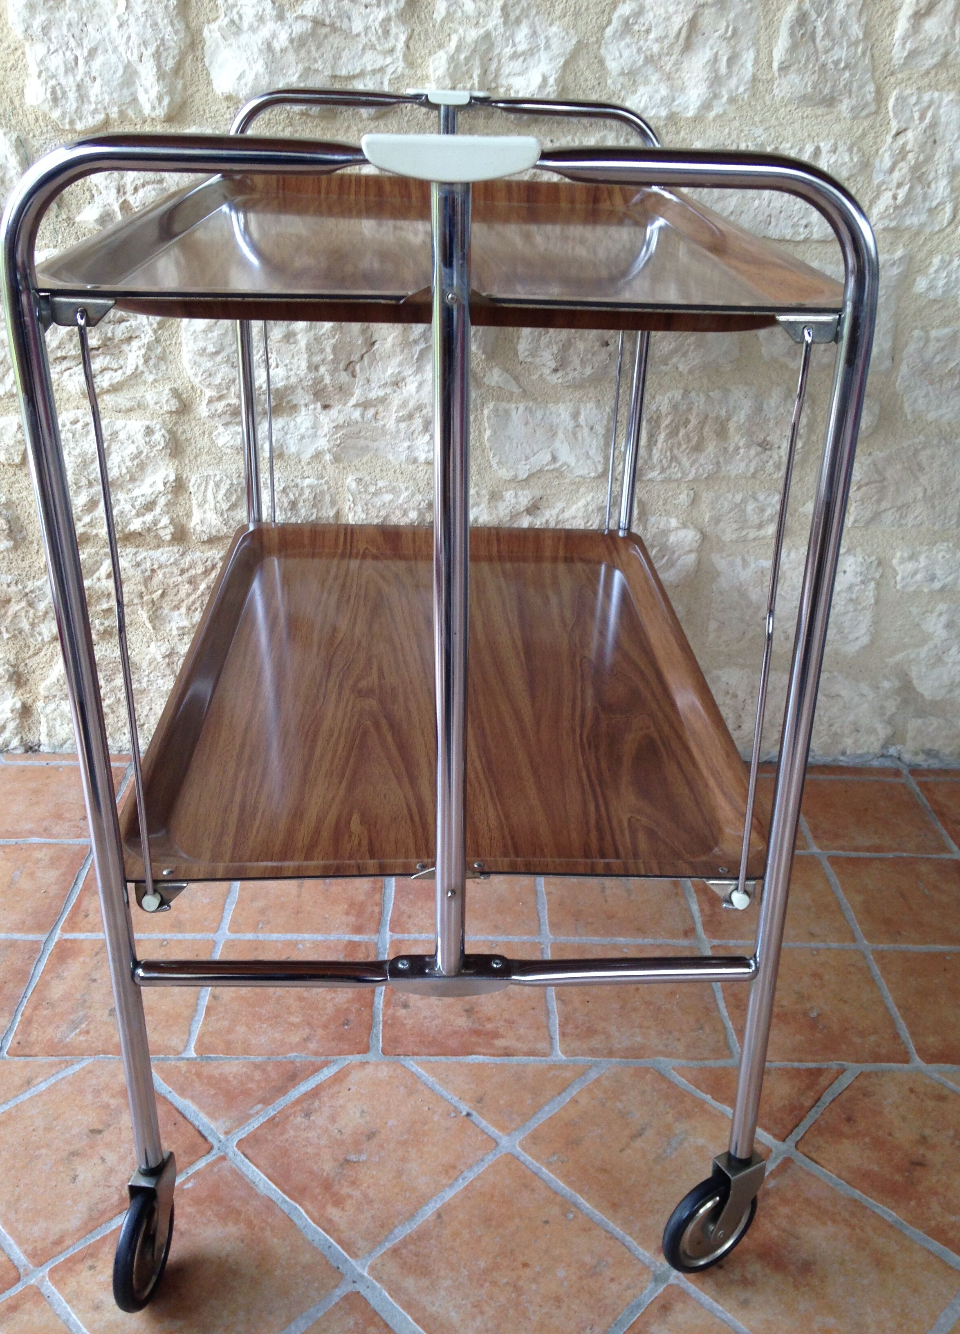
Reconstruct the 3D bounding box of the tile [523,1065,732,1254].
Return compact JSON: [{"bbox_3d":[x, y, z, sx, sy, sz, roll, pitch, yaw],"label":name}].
[{"bbox_3d":[0.136,0.389,1.028,0.150,0.010,0.150,-22,34,-40],"label":"tile"}]

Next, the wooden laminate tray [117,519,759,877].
[{"bbox_3d":[-0.030,-0.002,1.084,0.422,0.030,0.648,0,26,-2],"label":"wooden laminate tray"}]

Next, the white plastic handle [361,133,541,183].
[{"bbox_3d":[-0.014,-0.243,0.604,0.086,0.024,0.028,0,26,-2],"label":"white plastic handle"}]

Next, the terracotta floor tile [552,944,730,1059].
[{"bbox_3d":[0.143,0.308,1.170,0.150,0.010,0.150,1,27,-2],"label":"terracotta floor tile"}]

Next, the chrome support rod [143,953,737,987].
[{"bbox_3d":[-0.020,0.187,0.784,0.380,0.019,0.019,0,26,-2],"label":"chrome support rod"}]

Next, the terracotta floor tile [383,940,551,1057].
[{"bbox_3d":[-0.013,0.305,1.167,0.150,0.010,0.150,1,27,-2],"label":"terracotta floor tile"}]

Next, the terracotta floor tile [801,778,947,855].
[{"bbox_3d":[0.450,0.175,1.485,0.150,0.010,0.154,0,26,-2],"label":"terracotta floor tile"}]

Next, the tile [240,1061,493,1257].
[{"bbox_3d":[-0.090,0.383,1.008,0.150,0.010,0.150,24,34,38],"label":"tile"}]

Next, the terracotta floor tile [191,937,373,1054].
[{"bbox_3d":[-0.170,0.303,1.163,0.150,0.010,0.150,1,27,-2],"label":"terracotta floor tile"}]

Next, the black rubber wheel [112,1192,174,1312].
[{"bbox_3d":[-0.229,0.396,0.870,0.017,0.083,0.083,5,27,6],"label":"black rubber wheel"}]

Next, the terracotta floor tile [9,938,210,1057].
[{"bbox_3d":[-0.329,0.301,1.158,0.150,0.010,0.150,1,27,-2],"label":"terracotta floor tile"}]

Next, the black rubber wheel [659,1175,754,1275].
[{"bbox_3d":[0.165,0.396,0.906,0.084,0.084,0.016,-14,30,-29],"label":"black rubber wheel"}]

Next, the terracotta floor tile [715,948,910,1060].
[{"bbox_3d":[0.302,0.315,1.188,0.150,0.010,0.154,0,26,-2],"label":"terracotta floor tile"}]

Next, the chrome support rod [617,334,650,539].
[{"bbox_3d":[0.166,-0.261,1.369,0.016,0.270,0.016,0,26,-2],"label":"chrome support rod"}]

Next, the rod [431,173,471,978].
[{"bbox_3d":[-0.015,-0.018,0.696,0.018,0.473,0.018,0,27,-2],"label":"rod"}]

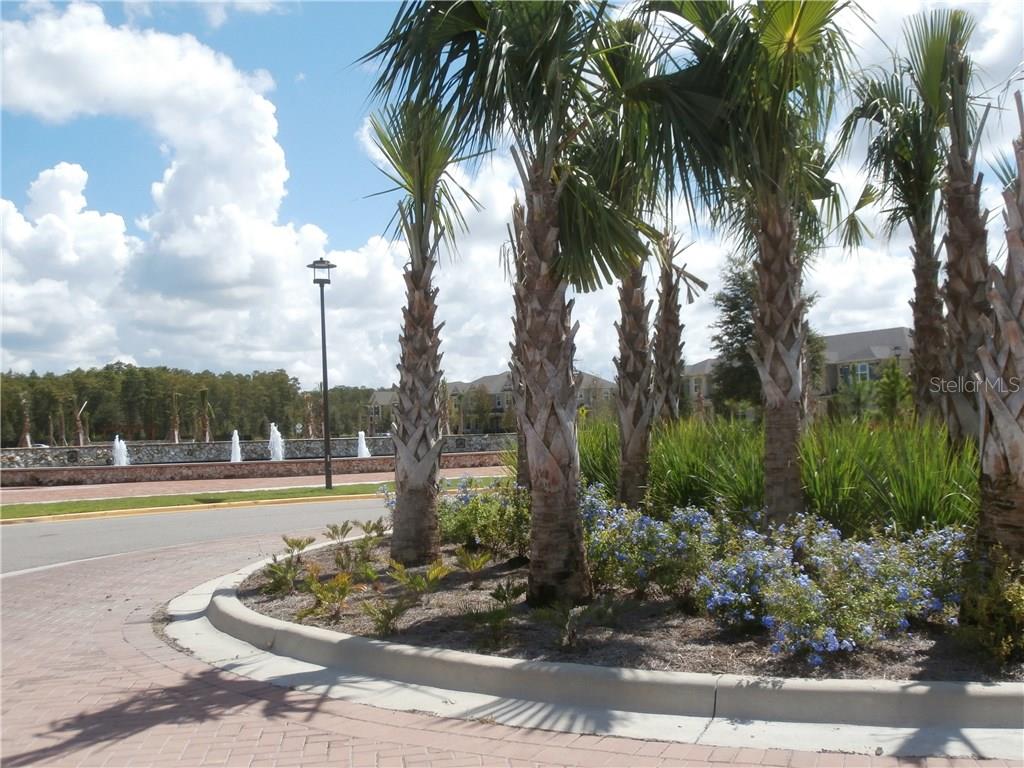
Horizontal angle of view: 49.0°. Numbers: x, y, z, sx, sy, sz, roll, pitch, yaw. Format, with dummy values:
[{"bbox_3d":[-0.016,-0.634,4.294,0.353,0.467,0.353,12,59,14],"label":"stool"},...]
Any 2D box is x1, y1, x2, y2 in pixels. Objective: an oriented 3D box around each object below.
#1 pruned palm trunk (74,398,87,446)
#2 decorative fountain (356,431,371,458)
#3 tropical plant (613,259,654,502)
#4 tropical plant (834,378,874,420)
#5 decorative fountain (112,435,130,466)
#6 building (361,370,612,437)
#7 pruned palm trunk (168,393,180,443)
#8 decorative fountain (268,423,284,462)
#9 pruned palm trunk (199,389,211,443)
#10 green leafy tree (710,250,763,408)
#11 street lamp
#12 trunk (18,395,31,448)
[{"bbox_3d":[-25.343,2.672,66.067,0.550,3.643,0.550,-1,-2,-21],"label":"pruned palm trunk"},{"bbox_3d":[-5.154,2.134,39.019,0.450,1.006,0.450,-2,-2,-8],"label":"decorative fountain"},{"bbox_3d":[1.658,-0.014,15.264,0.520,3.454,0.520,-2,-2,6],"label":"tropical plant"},{"bbox_3d":[9.741,0.989,31.971,1.250,2.350,1.250,-2,-2,0],"label":"tropical plant"},{"bbox_3d":[-13.379,2.313,38.521,0.580,1.130,0.580,-1,-2,-19],"label":"decorative fountain"},{"bbox_3d":[-3.080,2.707,161.009,34.000,9.000,14.000,-3,-2,30],"label":"building"},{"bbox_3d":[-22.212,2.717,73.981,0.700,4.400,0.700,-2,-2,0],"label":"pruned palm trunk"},{"bbox_3d":[-8.163,2.006,38.965,0.580,1.400,0.580,-2,-2,0],"label":"decorative fountain"},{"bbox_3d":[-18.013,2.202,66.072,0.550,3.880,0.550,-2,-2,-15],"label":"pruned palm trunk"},{"bbox_3d":[9.371,-1.170,42.054,4.000,7.400,4.000,-2,-2,0],"label":"green leafy tree"},{"bbox_3d":[-4.381,-0.257,26.400,0.680,5.435,0.680,-2,-2,-9],"label":"street lamp"},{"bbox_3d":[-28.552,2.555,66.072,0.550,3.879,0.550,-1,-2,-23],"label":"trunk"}]

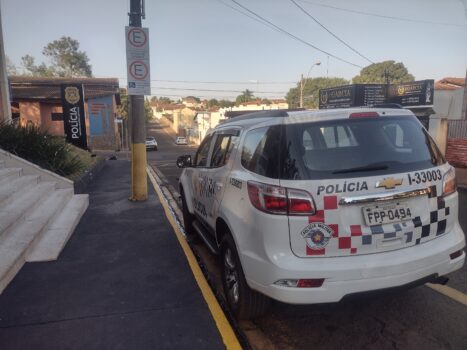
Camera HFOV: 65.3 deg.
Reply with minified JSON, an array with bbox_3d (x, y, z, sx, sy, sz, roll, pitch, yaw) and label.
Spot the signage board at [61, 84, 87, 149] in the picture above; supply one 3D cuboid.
[{"bbox_3d":[-7.600,-2.756,17.514,1.000,3.100,0.250,-3,10,-16],"label":"signage board"}]

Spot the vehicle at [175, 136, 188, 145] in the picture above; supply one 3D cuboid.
[{"bbox_3d":[-9.977,-6.508,69.401,1.720,1.480,4.100,-2,6,-13],"label":"vehicle"}]

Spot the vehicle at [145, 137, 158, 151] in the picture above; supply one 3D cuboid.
[{"bbox_3d":[-9.114,-3.441,39.717,1.720,1.480,4.100,-2,6,-11],"label":"vehicle"}]

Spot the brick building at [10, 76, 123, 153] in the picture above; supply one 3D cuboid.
[{"bbox_3d":[-14.419,-5.393,31.710,8.300,6.100,7.000,-3,10,-16],"label":"brick building"}]

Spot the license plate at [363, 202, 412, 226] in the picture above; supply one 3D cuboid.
[{"bbox_3d":[1.105,0.278,2.605,0.400,0.130,0.020,-5,-10,-18],"label":"license plate"}]

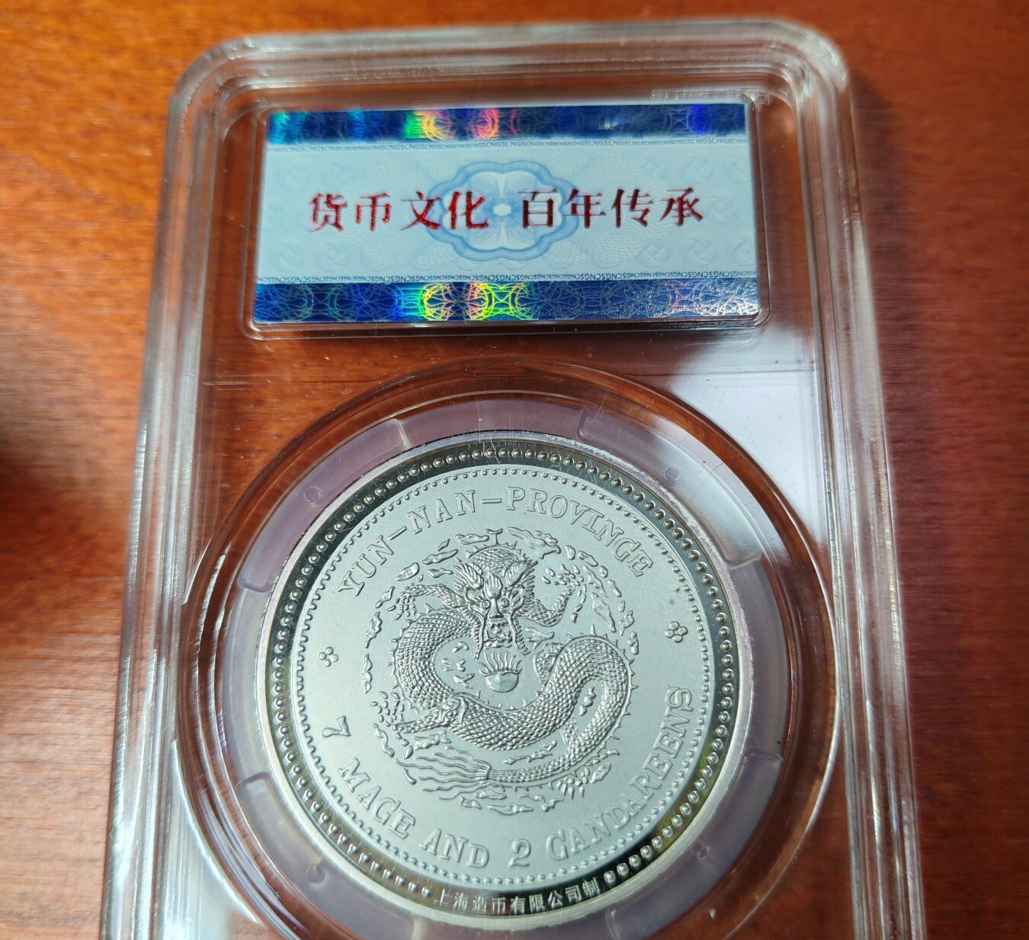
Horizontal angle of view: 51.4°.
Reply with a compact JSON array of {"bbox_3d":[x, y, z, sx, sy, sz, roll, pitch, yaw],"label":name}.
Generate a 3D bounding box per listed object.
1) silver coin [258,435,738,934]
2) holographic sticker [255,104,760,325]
[{"bbox_3d":[-0.001,0.016,0.087,0.039,0.003,0.039,-4,73,1],"label":"silver coin"},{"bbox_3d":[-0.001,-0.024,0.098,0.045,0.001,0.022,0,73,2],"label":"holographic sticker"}]

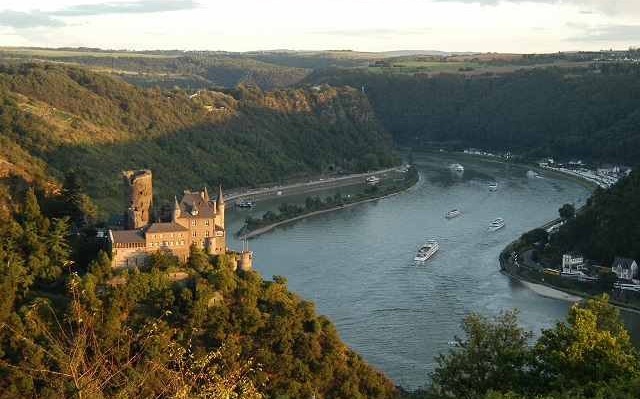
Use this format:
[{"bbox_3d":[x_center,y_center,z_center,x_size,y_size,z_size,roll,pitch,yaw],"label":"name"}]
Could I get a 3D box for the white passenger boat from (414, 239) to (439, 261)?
[{"bbox_3d":[93.000,43.500,877.610,9.500,10.000,58.000,3,8,19],"label":"white passenger boat"}]

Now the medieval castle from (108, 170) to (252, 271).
[{"bbox_3d":[-55.000,7.980,398.610,51.000,34.000,32.000,-2,8,-17],"label":"medieval castle"}]

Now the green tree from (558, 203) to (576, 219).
[{"bbox_3d":[257.500,12.210,1056.030,16.000,15.500,16.000,0,8,0],"label":"green tree"}]

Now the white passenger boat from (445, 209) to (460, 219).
[{"bbox_3d":[143.000,15.040,1098.790,7.500,7.500,34.000,5,9,32],"label":"white passenger boat"}]

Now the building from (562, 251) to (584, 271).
[{"bbox_3d":[193.000,47.460,771.190,15.000,14.500,9.500,-7,10,-42],"label":"building"}]

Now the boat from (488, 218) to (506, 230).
[{"bbox_3d":[181.000,23.900,1025.320,8.500,9.500,40.000,4,9,30],"label":"boat"}]

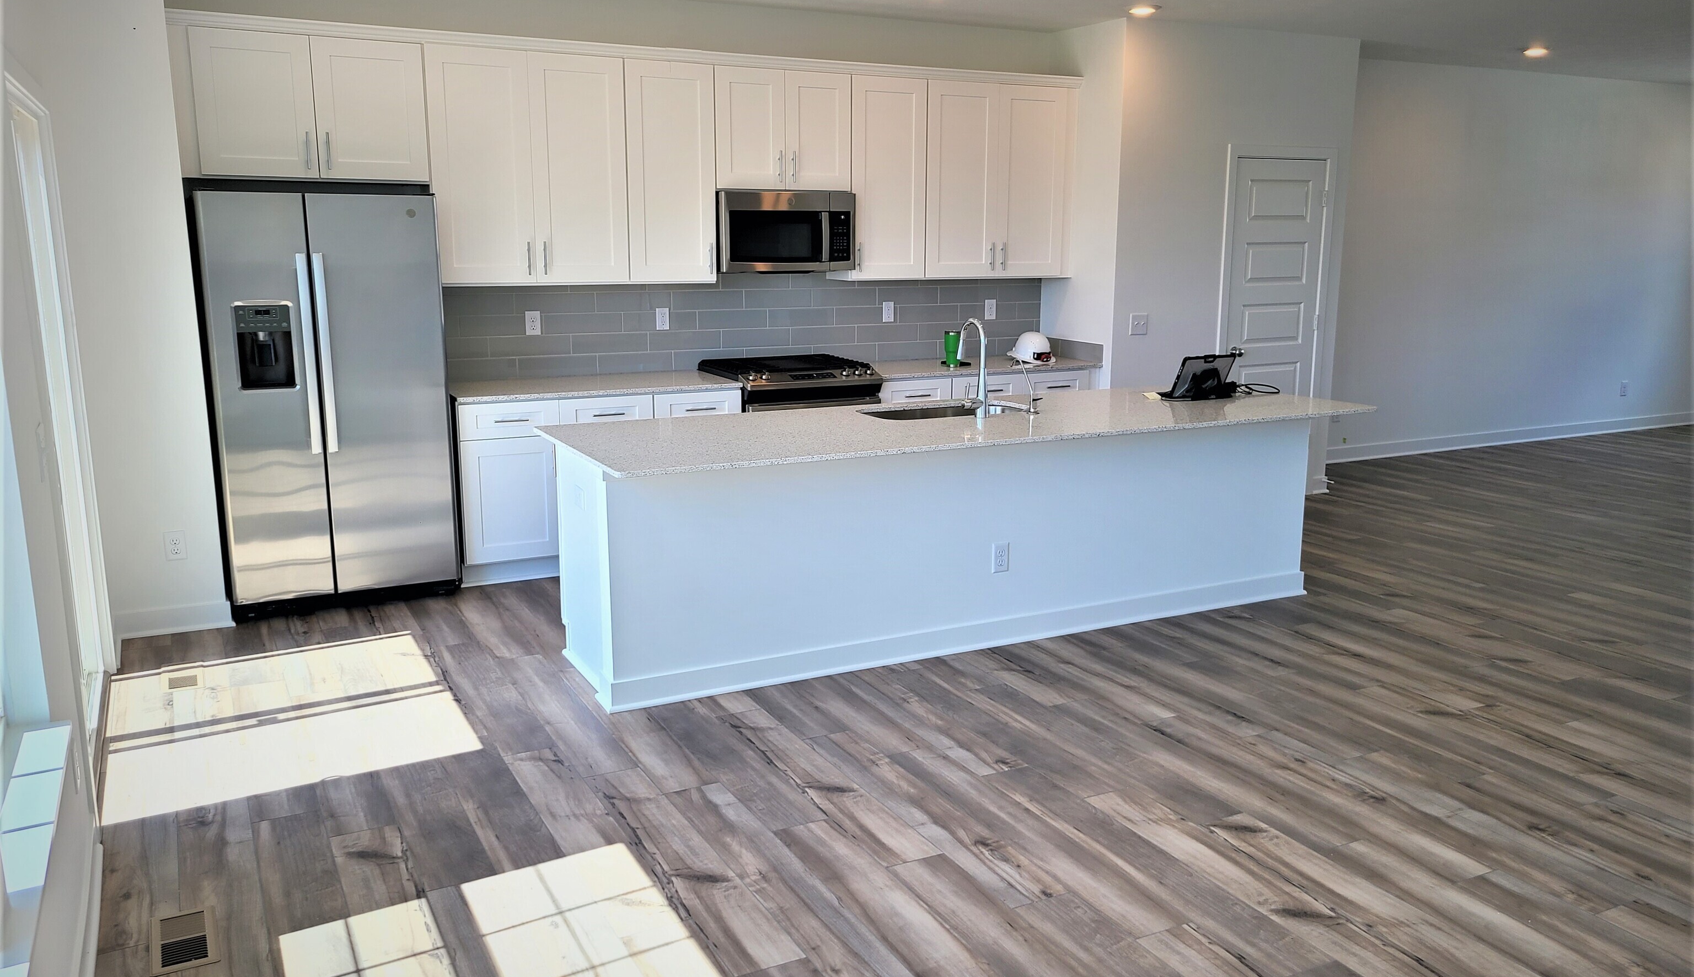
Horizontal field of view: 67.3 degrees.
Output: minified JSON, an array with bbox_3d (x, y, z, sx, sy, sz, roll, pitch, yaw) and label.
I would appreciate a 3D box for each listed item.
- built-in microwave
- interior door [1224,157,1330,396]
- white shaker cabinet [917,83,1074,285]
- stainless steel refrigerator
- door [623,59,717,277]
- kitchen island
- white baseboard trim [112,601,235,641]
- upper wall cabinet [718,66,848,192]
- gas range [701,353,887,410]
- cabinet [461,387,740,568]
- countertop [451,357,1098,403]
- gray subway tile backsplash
[{"bbox_3d":[-0.376,-1.344,6.668,0.759,0.401,0.389,-6,13,-27],"label":"built-in microwave"},{"bbox_3d":[2.584,-0.943,7.777,0.721,2.047,0.043,-6,13,-27],"label":"interior door"},{"bbox_3d":[0.764,-1.729,7.229,0.922,1.064,0.333,-6,13,-27],"label":"white shaker cabinet"},{"bbox_3d":[-2.286,-0.385,5.615,0.909,1.791,0.750,-6,13,-27],"label":"stainless steel refrigerator"},{"bbox_3d":[-0.848,-1.539,6.210,0.451,1.039,0.050,-6,12,-27],"label":"door"},{"bbox_3d":[0.564,0.150,5.327,3.473,0.914,0.980,-6,13,-27],"label":"kitchen island"},{"bbox_3d":[-2.774,0.543,5.266,0.415,0.105,0.025,-6,13,-27],"label":"white baseboard trim"},{"bbox_3d":[-0.388,-1.843,6.586,0.762,0.598,0.330,-6,13,-27],"label":"upper wall cabinet"},{"bbox_3d":[-0.300,-0.171,6.734,0.757,0.957,0.730,-6,13,-27],"label":"gas range"},{"bbox_3d":[-1.271,-0.070,6.311,1.369,0.843,0.625,-6,13,-27],"label":"cabinet"},{"bbox_3d":[-0.272,-0.596,6.720,3.619,0.032,0.650,-6,13,-27],"label":"countertop"},{"bbox_3d":[-0.419,-0.916,6.946,3.625,0.510,0.014,-6,13,-27],"label":"gray subway tile backsplash"}]

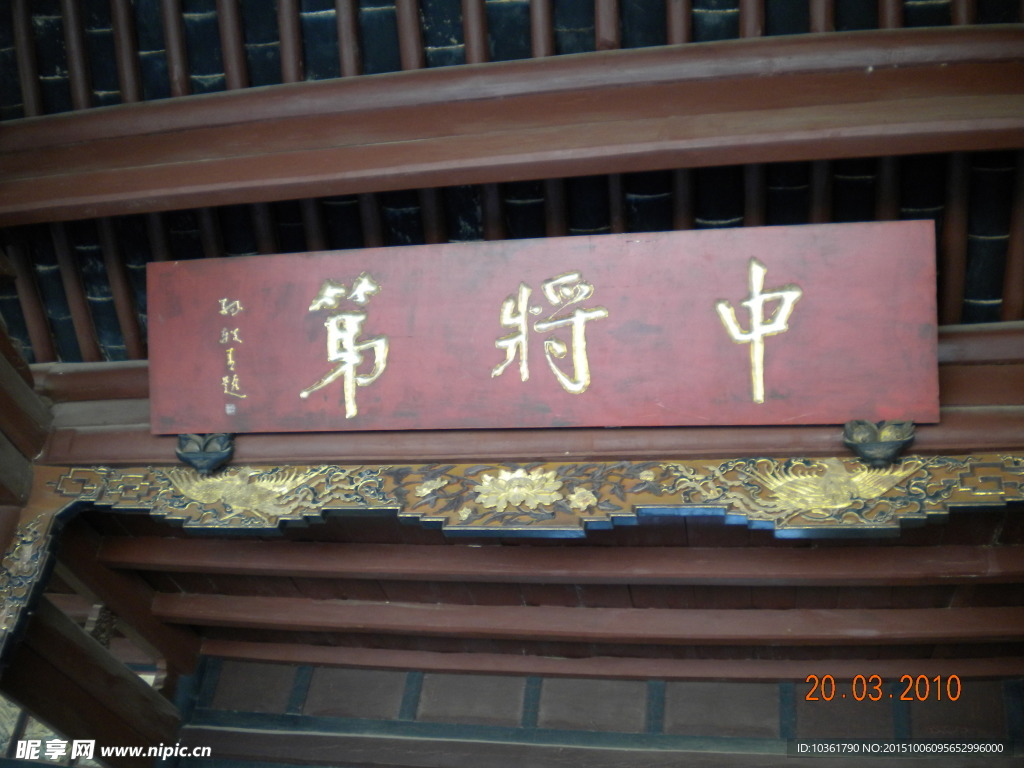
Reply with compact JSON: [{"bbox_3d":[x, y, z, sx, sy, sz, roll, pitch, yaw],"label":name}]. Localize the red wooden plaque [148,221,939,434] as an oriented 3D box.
[{"bbox_3d":[-0.001,-0.148,3.250,2.500,0.579,0.050,-1,0,13],"label":"red wooden plaque"}]

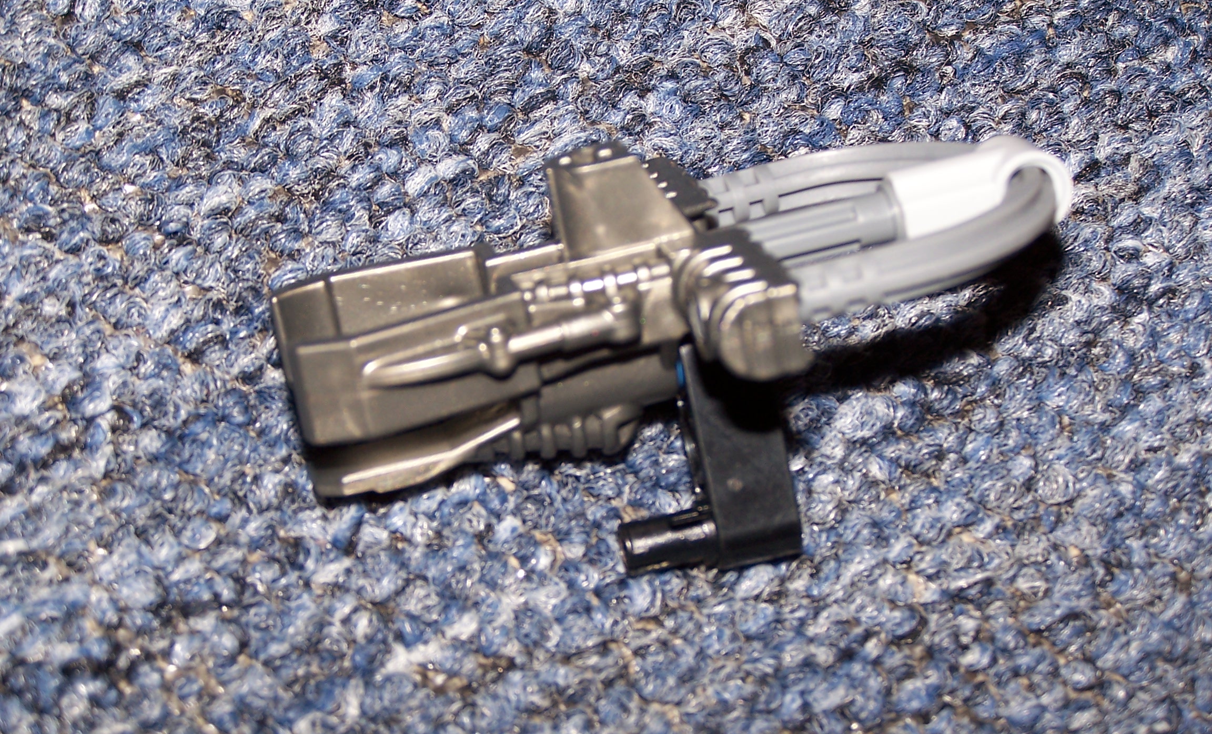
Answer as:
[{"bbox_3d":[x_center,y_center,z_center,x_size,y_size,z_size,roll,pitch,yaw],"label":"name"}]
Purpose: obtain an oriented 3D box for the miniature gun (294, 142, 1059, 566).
[{"bbox_3d":[0.009,0.001,0.263,0.073,0.037,0.038,-12,21,-9],"label":"miniature gun"}]

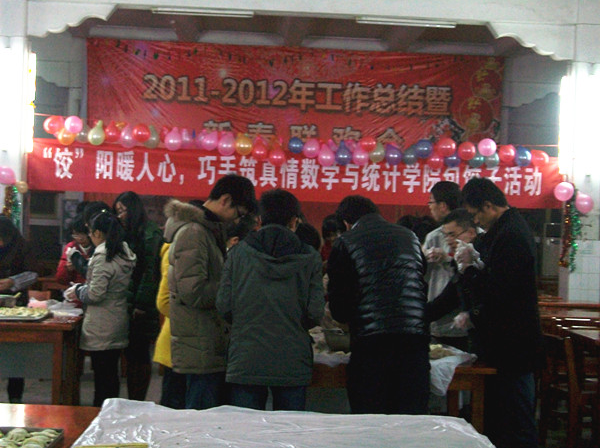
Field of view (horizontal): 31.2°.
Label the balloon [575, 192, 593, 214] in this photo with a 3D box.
[{"bbox_3d":[3.454,-0.258,13.024,0.224,0.273,0.220,2,1,-4],"label":"balloon"}]

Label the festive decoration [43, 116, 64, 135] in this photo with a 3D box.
[{"bbox_3d":[-2.948,-1.178,12.850,0.260,0.250,0.250,2,2,-5],"label":"festive decoration"}]

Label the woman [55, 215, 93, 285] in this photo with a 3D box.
[{"bbox_3d":[-1.739,0.692,8.400,0.480,1.520,0.420,2,1,-27],"label":"woman"}]

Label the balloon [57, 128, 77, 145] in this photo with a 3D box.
[{"bbox_3d":[-2.773,-1.037,12.780,0.208,0.226,0.210,2,1,-4],"label":"balloon"}]

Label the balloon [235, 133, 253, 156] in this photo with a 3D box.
[{"bbox_3d":[-0.675,-0.952,12.916,0.207,0.264,0.205,2,1,-4],"label":"balloon"}]

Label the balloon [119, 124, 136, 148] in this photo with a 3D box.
[{"bbox_3d":[-2.039,-1.046,12.700,0.210,0.285,0.210,2,0,0],"label":"balloon"}]

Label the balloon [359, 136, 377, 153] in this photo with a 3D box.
[{"bbox_3d":[0.828,-0.955,12.984,0.205,0.217,0.220,2,1,-4],"label":"balloon"}]

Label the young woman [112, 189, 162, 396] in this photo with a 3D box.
[{"bbox_3d":[-1.183,0.545,7.629,0.340,1.566,0.460,1,2,-26],"label":"young woman"}]

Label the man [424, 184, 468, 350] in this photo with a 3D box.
[{"bbox_3d":[0.844,0.594,6.431,0.360,1.696,0.500,0,3,-40],"label":"man"}]

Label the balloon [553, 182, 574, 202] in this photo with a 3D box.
[{"bbox_3d":[3.243,-0.399,13.200,0.250,0.240,0.250,2,2,-5],"label":"balloon"}]

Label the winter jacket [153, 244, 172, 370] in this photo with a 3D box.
[{"bbox_3d":[-0.701,0.441,6.200,0.400,0.820,0.500,2,2,-12],"label":"winter jacket"}]

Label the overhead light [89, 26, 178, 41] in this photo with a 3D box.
[{"bbox_3d":[-2.510,-2.872,16.200,1.340,0.170,0.250,2,2,-5],"label":"overhead light"}]

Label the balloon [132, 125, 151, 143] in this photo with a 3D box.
[{"bbox_3d":[-1.883,-1.081,12.808,0.214,0.227,0.230,2,1,-4],"label":"balloon"}]

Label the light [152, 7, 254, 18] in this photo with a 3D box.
[{"bbox_3d":[-1.168,-2.555,13.004,1.220,0.070,0.080,2,1,-4],"label":"light"}]

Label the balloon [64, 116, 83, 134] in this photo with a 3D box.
[{"bbox_3d":[-2.708,-1.190,12.850,0.220,0.230,0.220,2,2,-5],"label":"balloon"}]

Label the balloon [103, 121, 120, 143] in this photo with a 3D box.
[{"bbox_3d":[-2.236,-1.091,12.815,0.197,0.262,0.200,2,1,-4],"label":"balloon"}]

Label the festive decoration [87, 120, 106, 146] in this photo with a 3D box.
[{"bbox_3d":[-2.417,-1.081,12.700,0.210,0.300,0.210,2,0,0],"label":"festive decoration"}]

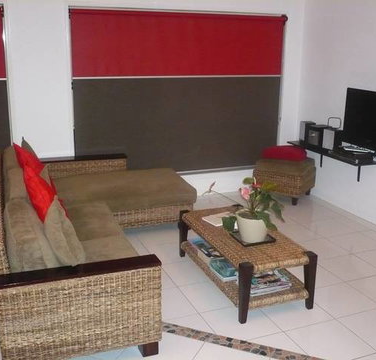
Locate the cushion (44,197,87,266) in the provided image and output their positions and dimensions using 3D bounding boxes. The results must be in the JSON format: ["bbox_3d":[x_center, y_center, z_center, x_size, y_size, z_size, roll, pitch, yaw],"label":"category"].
[{"bbox_3d":[-0.752,0.285,2.989,0.180,0.430,0.410,-21,19,-9],"label":"cushion"}]

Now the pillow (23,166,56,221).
[{"bbox_3d":[-1.027,0.135,3.436,0.170,0.440,0.420,-27,20,-6],"label":"pillow"}]

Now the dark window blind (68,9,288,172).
[{"bbox_3d":[-0.009,-0.901,5.309,2.453,1.757,0.070,-6,17,-22],"label":"dark window blind"}]

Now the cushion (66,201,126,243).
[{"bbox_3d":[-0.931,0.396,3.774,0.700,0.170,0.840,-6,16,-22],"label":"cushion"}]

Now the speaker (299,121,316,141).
[{"bbox_3d":[1.371,-0.519,5.480,0.170,0.260,0.140,-5,17,-19],"label":"speaker"}]

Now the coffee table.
[{"bbox_3d":[0.396,0.558,3.636,0.574,0.412,1.079,-5,17,-20],"label":"coffee table"}]

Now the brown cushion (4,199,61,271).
[{"bbox_3d":[-0.920,0.365,2.859,0.200,0.360,0.680,-14,20,-20],"label":"brown cushion"}]

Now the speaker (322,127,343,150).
[{"bbox_3d":[1.560,-0.427,5.252,0.180,0.245,0.150,-10,18,-33],"label":"speaker"}]

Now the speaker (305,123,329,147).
[{"bbox_3d":[1.469,-0.475,5.368,0.180,0.245,0.220,-8,18,-29],"label":"speaker"}]

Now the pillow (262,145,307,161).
[{"bbox_3d":[1.128,-0.315,5.525,0.420,0.140,0.420,12,20,34],"label":"pillow"}]

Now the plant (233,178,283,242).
[{"bbox_3d":[0.463,0.194,3.349,0.380,0.450,0.370,3,15,8],"label":"plant"}]

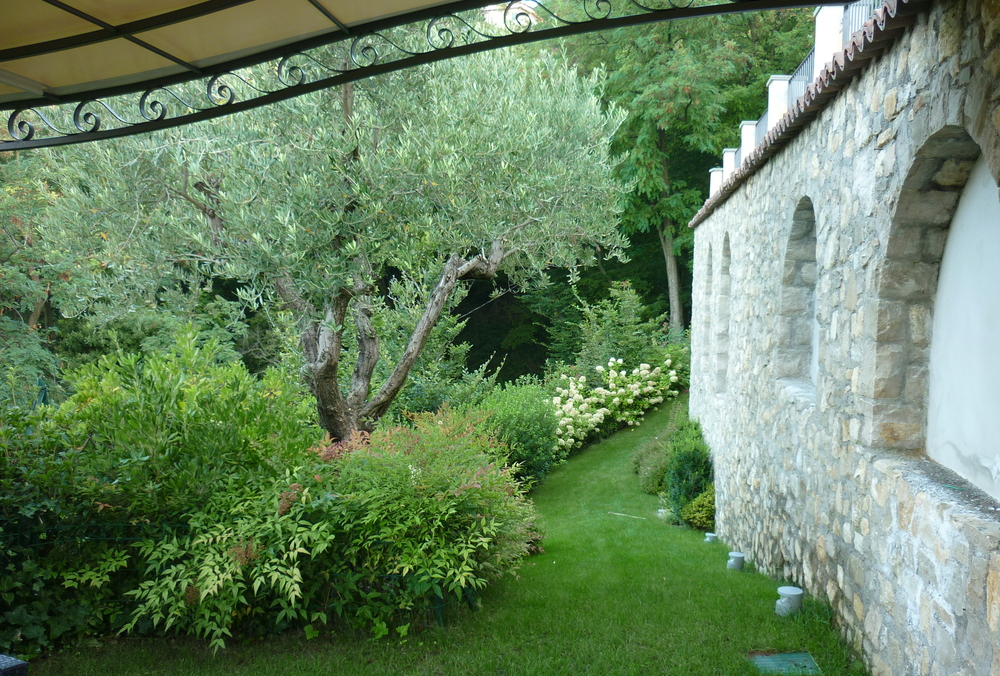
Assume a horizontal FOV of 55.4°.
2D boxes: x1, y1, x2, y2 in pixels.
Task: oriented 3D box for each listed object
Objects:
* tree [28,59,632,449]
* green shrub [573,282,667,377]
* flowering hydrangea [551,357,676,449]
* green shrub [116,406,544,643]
[{"bbox_3d":[-1.329,-0.618,7.700,4.300,3.800,3.700,0,3,-9],"label":"tree"},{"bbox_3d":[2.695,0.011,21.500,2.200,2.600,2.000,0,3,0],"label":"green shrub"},{"bbox_3d":[2.322,1.305,19.000,2.500,1.600,1.500,-1,4,-30],"label":"flowering hydrangea"},{"bbox_3d":[-1.019,1.129,5.800,2.250,1.200,1.400,-1,4,-25],"label":"green shrub"}]

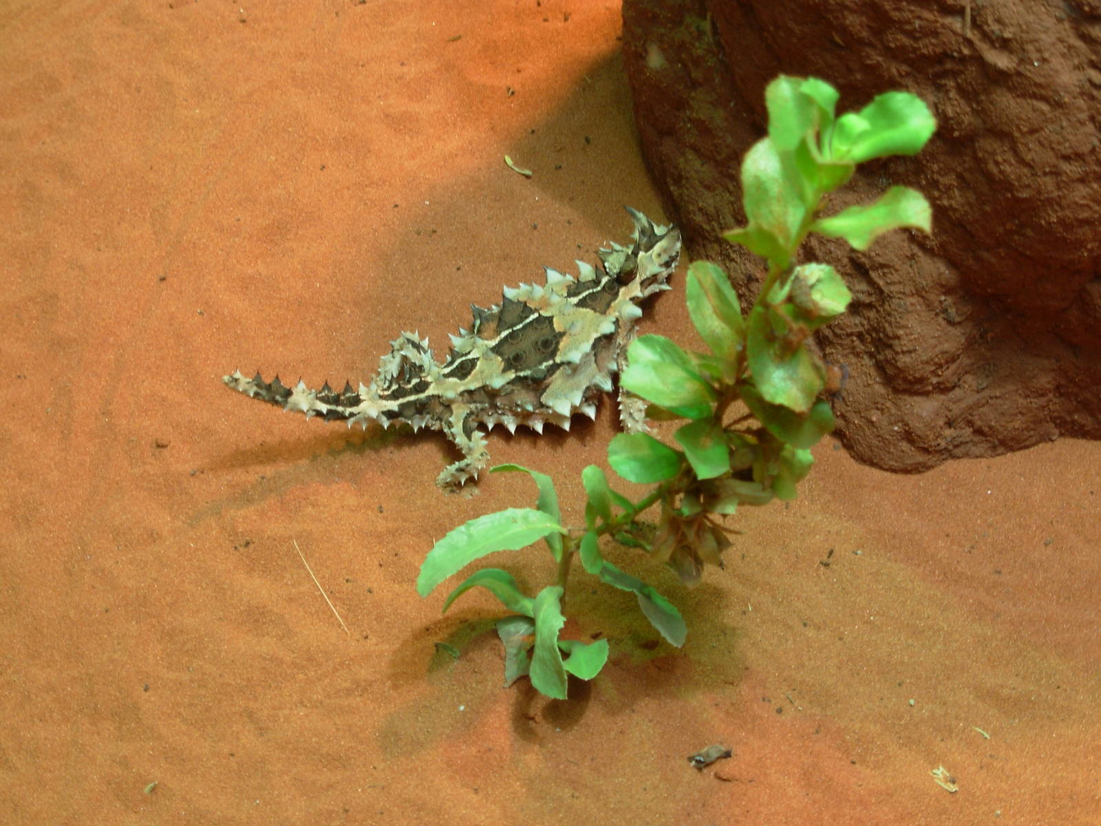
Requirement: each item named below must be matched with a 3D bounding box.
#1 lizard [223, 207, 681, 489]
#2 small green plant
[{"bbox_3d":[-0.022,-0.016,0.849,0.159,0.053,0.059,-19,49,-17],"label":"lizard"},{"bbox_3d":[0.030,-0.008,0.746,0.140,0.190,0.105,0,46,0],"label":"small green plant"}]

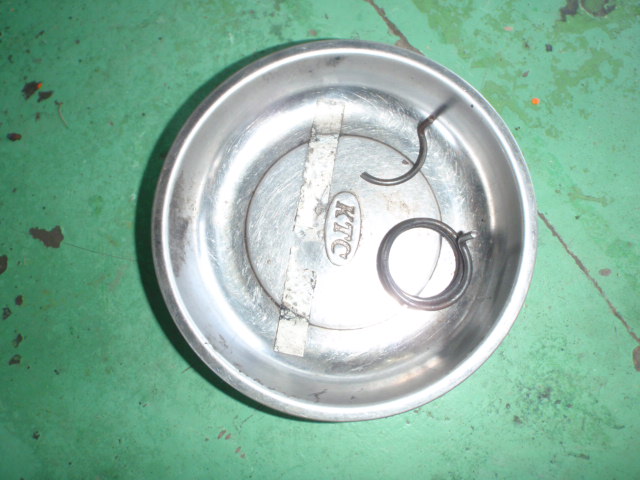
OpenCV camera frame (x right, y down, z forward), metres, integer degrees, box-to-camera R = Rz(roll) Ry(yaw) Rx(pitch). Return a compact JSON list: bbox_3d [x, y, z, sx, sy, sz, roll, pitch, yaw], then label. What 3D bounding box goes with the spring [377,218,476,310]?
[{"bbox_3d":[0.045,0.010,0.223,0.041,0.011,0.038,0,89,2],"label":"spring"}]

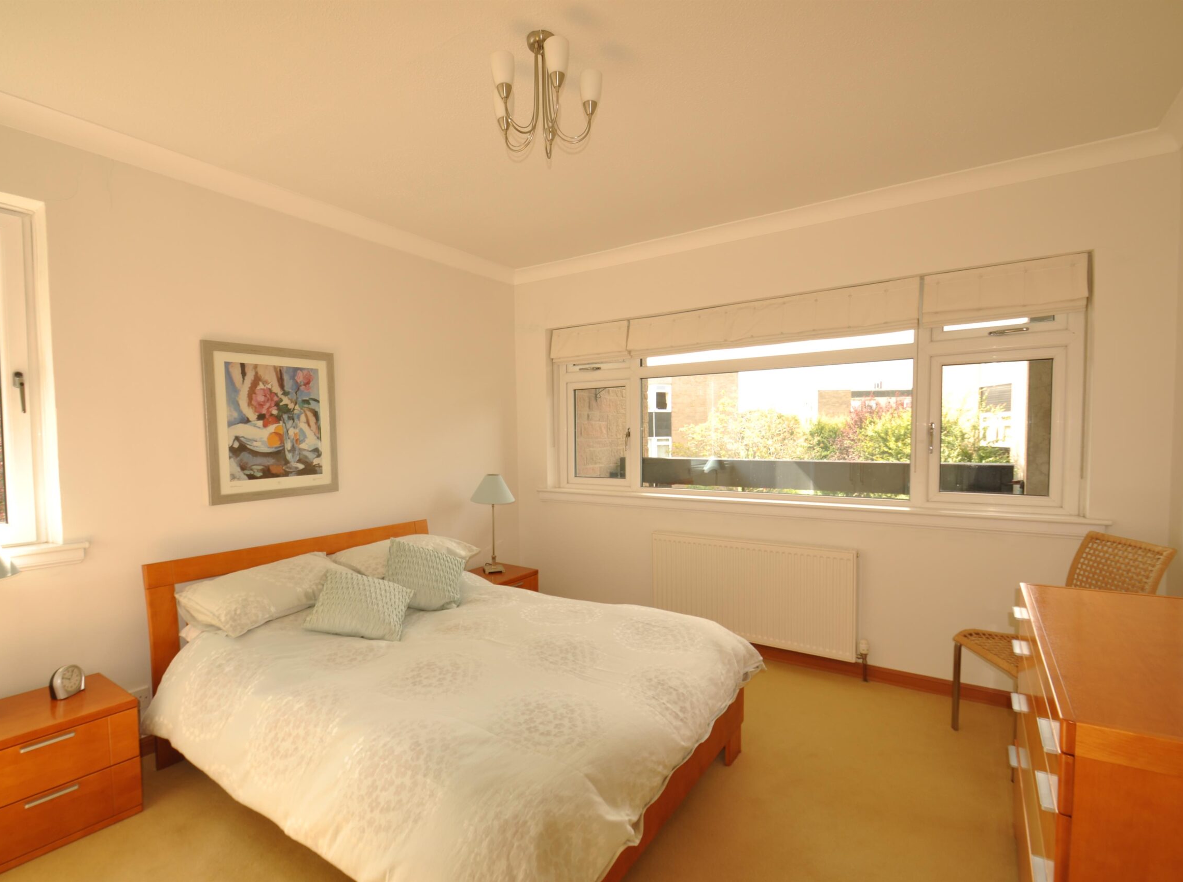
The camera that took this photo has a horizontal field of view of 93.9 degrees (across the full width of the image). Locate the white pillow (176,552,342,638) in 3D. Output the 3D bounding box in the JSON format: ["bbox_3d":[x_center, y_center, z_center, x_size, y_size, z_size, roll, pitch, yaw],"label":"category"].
[{"bbox_3d":[-1.428,0.683,2.532,0.406,0.158,0.673,27,16,29],"label":"white pillow"}]

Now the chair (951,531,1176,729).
[{"bbox_3d":[1.973,0.895,2.368,0.604,0.920,0.445,-1,2,4],"label":"chair"}]

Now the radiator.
[{"bbox_3d":[0.936,0.889,3.328,1.213,0.594,0.084,0,2,33],"label":"radiator"}]

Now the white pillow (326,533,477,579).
[{"bbox_3d":[-1.026,0.665,3.109,0.416,0.158,0.683,27,16,29],"label":"white pillow"}]

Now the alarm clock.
[{"bbox_3d":[-1.986,0.900,2.103,0.059,0.114,0.094,0,2,27],"label":"alarm clock"}]

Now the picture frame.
[{"bbox_3d":[-1.593,-0.090,2.803,0.030,0.756,0.641,0,2,33],"label":"picture frame"}]

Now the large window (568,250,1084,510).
[{"bbox_3d":[0.995,-0.240,3.370,3.036,1.214,0.119,0,2,33],"label":"large window"}]

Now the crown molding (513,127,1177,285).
[{"bbox_3d":[0.912,-1.258,3.289,3.662,0.084,0.084,0,2,33],"label":"crown molding"}]

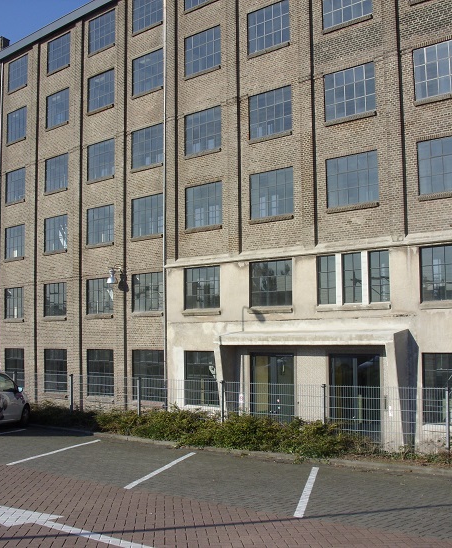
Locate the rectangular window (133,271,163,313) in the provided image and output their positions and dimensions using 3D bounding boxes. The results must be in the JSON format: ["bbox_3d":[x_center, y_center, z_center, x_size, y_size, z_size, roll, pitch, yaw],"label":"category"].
[{"bbox_3d":[-2.782,0.640,28.628,0.140,1.373,1.798,4,-6,-43],"label":"rectangular window"}]

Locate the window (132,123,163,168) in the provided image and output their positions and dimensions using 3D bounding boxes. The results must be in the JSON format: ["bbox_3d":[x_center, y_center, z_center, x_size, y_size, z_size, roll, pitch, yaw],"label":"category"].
[{"bbox_3d":[-2.970,-4.737,30.084,0.150,1.491,1.825,4,-6,-44],"label":"window"}]

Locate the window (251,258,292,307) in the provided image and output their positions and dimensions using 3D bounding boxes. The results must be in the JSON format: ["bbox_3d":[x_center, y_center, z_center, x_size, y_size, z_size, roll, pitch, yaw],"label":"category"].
[{"bbox_3d":[1.375,0.283,24.582,0.140,1.408,1.780,4,-6,-44],"label":"window"}]

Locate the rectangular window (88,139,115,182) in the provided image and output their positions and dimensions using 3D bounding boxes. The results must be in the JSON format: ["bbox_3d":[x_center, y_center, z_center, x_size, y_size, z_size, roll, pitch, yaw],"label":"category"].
[{"bbox_3d":[-4.836,-4.413,31.317,0.160,1.426,1.778,3,-6,-44],"label":"rectangular window"}]

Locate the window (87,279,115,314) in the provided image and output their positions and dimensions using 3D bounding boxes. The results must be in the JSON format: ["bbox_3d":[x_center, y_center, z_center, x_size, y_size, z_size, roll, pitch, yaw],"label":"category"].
[{"bbox_3d":[-4.794,0.861,30.922,0.160,1.368,1.778,3,-6,-44],"label":"window"}]

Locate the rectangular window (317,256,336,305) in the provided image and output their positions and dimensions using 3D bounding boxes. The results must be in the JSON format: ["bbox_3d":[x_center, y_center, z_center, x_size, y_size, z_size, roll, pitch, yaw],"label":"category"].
[{"bbox_3d":[2.866,0.162,22.883,0.140,1.388,0.646,4,-6,-45],"label":"rectangular window"}]

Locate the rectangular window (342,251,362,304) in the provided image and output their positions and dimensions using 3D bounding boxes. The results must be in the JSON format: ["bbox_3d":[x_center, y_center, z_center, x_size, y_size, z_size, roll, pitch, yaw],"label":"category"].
[{"bbox_3d":[3.516,0.125,22.377,0.140,1.408,0.645,4,-6,-44],"label":"rectangular window"}]

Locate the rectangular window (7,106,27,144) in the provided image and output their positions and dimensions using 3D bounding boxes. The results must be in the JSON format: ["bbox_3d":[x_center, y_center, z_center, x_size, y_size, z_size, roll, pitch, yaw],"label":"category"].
[{"bbox_3d":[-9.813,-6.959,37.480,0.150,1.472,1.812,4,-6,-44],"label":"rectangular window"}]

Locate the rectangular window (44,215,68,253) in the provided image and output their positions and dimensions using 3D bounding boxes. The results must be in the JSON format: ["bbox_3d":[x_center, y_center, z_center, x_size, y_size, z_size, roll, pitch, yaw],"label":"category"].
[{"bbox_3d":[-7.105,-1.672,33.367,0.140,1.430,1.767,4,-6,-43],"label":"rectangular window"}]

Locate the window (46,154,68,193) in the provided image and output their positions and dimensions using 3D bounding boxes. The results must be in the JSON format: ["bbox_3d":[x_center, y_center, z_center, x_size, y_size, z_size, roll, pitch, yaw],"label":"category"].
[{"bbox_3d":[-7.360,-4.329,34.652,0.150,1.491,1.815,4,-6,-44],"label":"window"}]

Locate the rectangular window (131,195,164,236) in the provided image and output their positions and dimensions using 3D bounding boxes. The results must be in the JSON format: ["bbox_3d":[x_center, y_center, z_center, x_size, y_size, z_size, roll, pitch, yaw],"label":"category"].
[{"bbox_3d":[-2.837,-2.088,28.835,0.140,1.430,1.798,4,-6,-43],"label":"rectangular window"}]

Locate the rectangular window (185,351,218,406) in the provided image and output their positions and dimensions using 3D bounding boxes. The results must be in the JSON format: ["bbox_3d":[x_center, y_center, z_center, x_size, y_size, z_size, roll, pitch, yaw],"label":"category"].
[{"bbox_3d":[-0.780,3.411,26.347,0.140,1.799,1.712,4,-6,-45],"label":"rectangular window"}]

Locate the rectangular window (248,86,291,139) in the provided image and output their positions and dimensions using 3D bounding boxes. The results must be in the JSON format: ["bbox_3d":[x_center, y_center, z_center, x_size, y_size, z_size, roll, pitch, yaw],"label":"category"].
[{"bbox_3d":[1.416,-4.962,24.844,0.160,1.426,1.788,3,-6,-44],"label":"rectangular window"}]

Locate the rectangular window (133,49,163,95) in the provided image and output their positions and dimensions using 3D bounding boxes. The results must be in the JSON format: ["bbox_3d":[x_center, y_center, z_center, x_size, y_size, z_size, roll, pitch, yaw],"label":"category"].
[{"bbox_3d":[-2.808,-7.361,29.411,0.160,1.453,1.795,3,-6,-44],"label":"rectangular window"}]

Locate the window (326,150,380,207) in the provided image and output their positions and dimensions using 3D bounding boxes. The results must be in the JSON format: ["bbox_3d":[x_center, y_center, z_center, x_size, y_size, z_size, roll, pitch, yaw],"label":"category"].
[{"bbox_3d":[3.566,-2.663,22.570,0.140,1.450,1.783,4,-6,-44],"label":"window"}]

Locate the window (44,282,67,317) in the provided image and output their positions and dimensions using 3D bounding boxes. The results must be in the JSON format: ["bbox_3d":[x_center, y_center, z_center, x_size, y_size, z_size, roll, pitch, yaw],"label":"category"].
[{"bbox_3d":[-7.318,1.123,34.224,0.150,1.438,1.815,4,-6,-44],"label":"window"}]

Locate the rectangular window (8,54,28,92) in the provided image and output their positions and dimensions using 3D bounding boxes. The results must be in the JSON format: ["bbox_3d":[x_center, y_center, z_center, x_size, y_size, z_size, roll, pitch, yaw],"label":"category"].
[{"bbox_3d":[-9.804,-9.442,37.710,0.150,1.483,1.812,4,-6,-44],"label":"rectangular window"}]

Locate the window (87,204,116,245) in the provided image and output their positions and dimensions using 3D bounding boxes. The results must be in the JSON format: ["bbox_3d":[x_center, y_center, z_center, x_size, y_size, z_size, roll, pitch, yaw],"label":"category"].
[{"bbox_3d":[-4.871,-1.912,31.282,0.140,1.450,1.772,4,-6,-44],"label":"window"}]

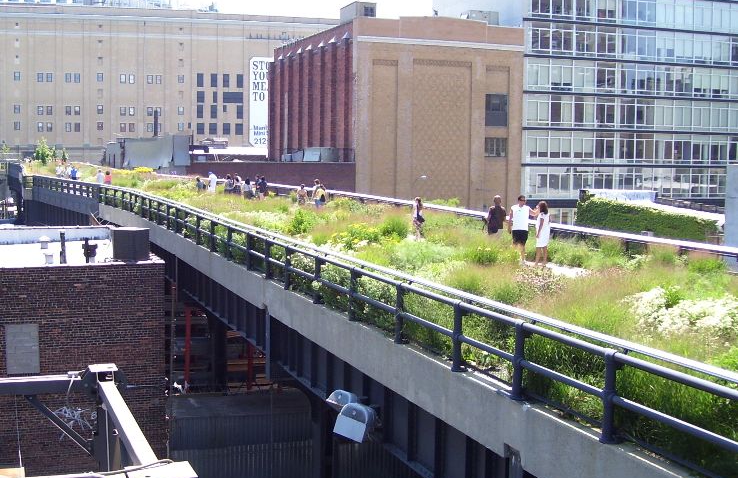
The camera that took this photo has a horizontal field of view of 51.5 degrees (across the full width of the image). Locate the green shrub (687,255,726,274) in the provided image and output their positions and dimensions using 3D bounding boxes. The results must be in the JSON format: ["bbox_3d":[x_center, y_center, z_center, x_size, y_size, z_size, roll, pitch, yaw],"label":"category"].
[{"bbox_3d":[7.933,0.623,18.000,0.840,0.520,0.700,0,5,0],"label":"green shrub"}]

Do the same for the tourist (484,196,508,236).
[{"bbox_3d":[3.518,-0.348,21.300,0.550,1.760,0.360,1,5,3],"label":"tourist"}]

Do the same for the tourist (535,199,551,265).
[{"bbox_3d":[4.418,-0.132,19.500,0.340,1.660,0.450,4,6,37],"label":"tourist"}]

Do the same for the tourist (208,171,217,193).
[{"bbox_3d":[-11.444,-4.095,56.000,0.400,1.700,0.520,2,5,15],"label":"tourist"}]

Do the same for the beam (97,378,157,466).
[{"bbox_3d":[-3.156,2.381,9.891,0.200,0.180,3.530,-2,6,-26],"label":"beam"}]

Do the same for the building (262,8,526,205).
[{"bbox_3d":[1.939,-8.107,78.614,16.630,22.920,24.500,-2,6,-23],"label":"building"}]

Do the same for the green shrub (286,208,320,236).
[{"bbox_3d":[-2.498,-0.629,29.200,1.270,1.050,1.200,0,5,0],"label":"green shrub"}]

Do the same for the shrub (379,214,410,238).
[{"bbox_3d":[0.976,-0.478,29.300,1.200,0.930,1.150,0,5,0],"label":"shrub"}]

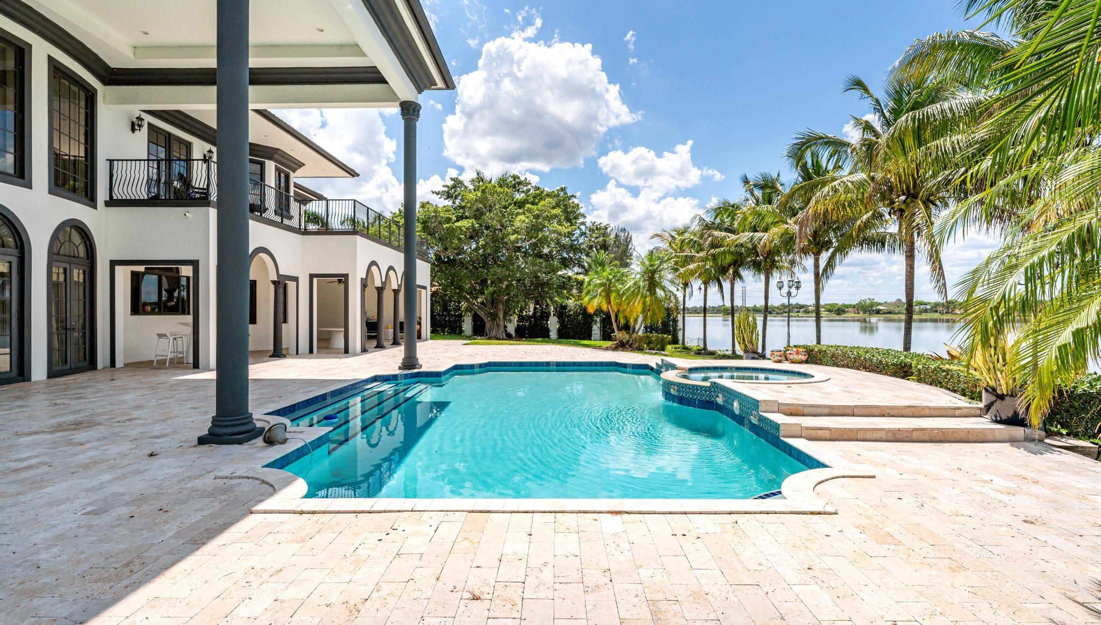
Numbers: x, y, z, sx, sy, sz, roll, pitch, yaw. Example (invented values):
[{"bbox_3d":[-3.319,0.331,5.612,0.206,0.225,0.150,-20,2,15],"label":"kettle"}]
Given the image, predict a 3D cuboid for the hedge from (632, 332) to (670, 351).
[{"bbox_3d":[3.882,1.090,18.950,1.500,0.660,1.000,0,0,0],"label":"hedge"}]

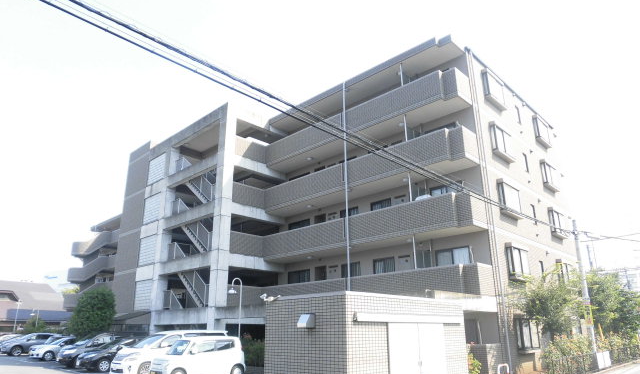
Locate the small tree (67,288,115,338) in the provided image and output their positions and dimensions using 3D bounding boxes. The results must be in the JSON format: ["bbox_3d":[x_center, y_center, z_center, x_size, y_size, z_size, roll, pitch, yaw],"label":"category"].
[{"bbox_3d":[-16.706,9.943,32.665,3.300,5.000,3.300,-17,-25,41],"label":"small tree"}]

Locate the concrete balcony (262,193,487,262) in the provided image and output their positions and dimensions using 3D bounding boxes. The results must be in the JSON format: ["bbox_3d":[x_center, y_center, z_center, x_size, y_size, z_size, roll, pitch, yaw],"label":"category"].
[{"bbox_3d":[2.001,2.357,22.526,12.880,1.360,2.000,-17,-25,41],"label":"concrete balcony"}]

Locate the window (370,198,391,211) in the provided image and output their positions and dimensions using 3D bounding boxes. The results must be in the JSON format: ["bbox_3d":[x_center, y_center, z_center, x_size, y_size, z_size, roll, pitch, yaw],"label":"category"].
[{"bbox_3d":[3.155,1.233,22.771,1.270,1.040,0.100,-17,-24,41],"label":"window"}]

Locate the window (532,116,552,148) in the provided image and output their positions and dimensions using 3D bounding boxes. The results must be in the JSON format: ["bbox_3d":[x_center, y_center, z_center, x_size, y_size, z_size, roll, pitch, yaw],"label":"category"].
[{"bbox_3d":[13.270,-3.286,26.434,0.280,1.360,1.800,-17,-25,41],"label":"window"}]

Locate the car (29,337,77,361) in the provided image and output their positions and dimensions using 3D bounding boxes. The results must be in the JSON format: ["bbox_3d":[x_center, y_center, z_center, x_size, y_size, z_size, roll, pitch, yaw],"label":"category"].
[{"bbox_3d":[-17.277,11.073,30.443,1.720,1.470,4.260,-17,-25,41],"label":"car"}]

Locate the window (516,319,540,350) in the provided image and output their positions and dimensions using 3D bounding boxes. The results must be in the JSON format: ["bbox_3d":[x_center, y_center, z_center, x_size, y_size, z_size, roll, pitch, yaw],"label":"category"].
[{"bbox_3d":[8.623,6.003,18.218,0.280,1.250,1.830,-17,-25,41],"label":"window"}]

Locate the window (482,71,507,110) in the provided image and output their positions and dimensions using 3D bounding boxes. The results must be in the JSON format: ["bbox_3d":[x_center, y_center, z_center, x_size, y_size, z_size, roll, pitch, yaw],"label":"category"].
[{"bbox_3d":[8.898,-4.898,22.581,0.260,1.530,1.960,-17,-24,41],"label":"window"}]

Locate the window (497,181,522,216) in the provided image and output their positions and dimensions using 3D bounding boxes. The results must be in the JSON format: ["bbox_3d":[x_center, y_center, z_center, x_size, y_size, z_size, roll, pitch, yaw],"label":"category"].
[{"bbox_3d":[8.613,0.586,20.039,0.280,1.320,1.830,-17,-25,41],"label":"window"}]

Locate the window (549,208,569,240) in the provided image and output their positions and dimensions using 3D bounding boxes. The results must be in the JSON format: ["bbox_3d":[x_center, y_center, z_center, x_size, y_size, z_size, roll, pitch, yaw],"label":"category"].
[{"bbox_3d":[13.697,2.039,25.521,0.260,1.400,1.950,-17,-24,41],"label":"window"}]

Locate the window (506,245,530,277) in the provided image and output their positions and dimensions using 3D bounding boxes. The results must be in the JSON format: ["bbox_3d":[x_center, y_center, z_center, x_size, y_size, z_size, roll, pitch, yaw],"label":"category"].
[{"bbox_3d":[8.625,3.299,19.134,0.280,1.280,1.800,-17,-25,41],"label":"window"}]

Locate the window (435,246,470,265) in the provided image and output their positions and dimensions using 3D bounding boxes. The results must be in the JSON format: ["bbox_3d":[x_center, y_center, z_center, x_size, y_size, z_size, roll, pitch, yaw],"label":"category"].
[{"bbox_3d":[5.668,3.206,18.762,1.620,1.350,0.140,-17,-25,41],"label":"window"}]

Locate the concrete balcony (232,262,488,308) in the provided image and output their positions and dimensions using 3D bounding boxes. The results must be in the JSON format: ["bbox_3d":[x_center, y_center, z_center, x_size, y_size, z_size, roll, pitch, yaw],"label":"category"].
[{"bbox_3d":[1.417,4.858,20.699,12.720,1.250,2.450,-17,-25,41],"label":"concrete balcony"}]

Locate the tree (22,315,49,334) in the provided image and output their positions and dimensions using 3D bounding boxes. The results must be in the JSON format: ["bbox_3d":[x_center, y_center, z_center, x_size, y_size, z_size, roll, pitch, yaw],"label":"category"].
[{"bbox_3d":[-29.486,15.047,45.471,2.350,3.411,2.300,-17,-24,41],"label":"tree"}]

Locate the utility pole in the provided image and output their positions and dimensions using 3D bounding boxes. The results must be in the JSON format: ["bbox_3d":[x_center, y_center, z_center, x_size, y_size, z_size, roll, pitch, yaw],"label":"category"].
[{"bbox_3d":[13.249,5.176,22.198,0.320,7.300,0.320,-17,-24,41],"label":"utility pole"}]

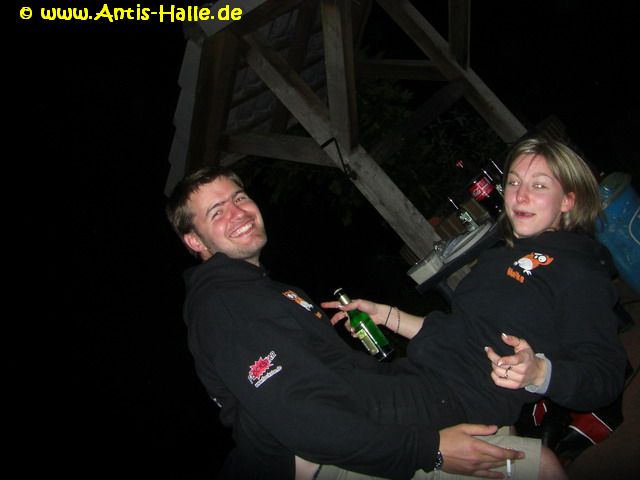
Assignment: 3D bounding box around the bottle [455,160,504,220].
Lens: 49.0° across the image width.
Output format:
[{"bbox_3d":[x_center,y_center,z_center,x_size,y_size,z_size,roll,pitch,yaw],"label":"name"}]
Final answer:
[{"bbox_3d":[0.772,-0.252,3.400,0.107,0.335,0.107,-40,-2,10],"label":"bottle"}]

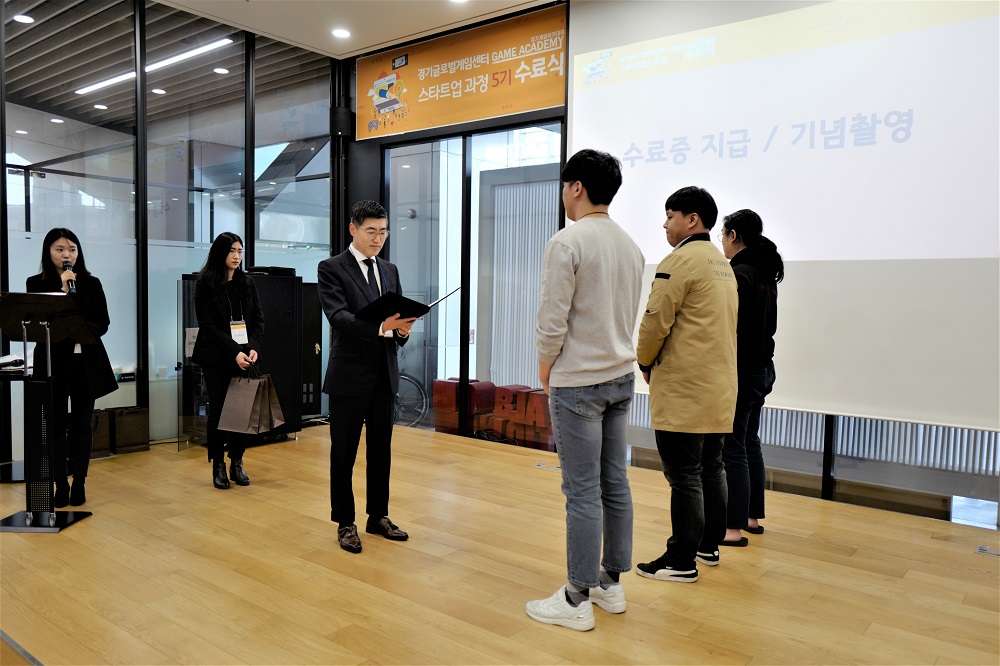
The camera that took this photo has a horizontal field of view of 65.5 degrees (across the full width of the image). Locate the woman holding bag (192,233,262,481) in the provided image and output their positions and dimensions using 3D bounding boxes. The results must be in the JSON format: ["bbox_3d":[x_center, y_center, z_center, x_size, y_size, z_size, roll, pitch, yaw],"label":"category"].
[{"bbox_3d":[-1.732,0.170,5.007,0.460,1.613,0.340,-2,4,-45],"label":"woman holding bag"}]

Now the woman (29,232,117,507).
[{"bbox_3d":[-2.488,0.198,4.504,0.510,1.586,0.360,-1,4,-33],"label":"woman"}]

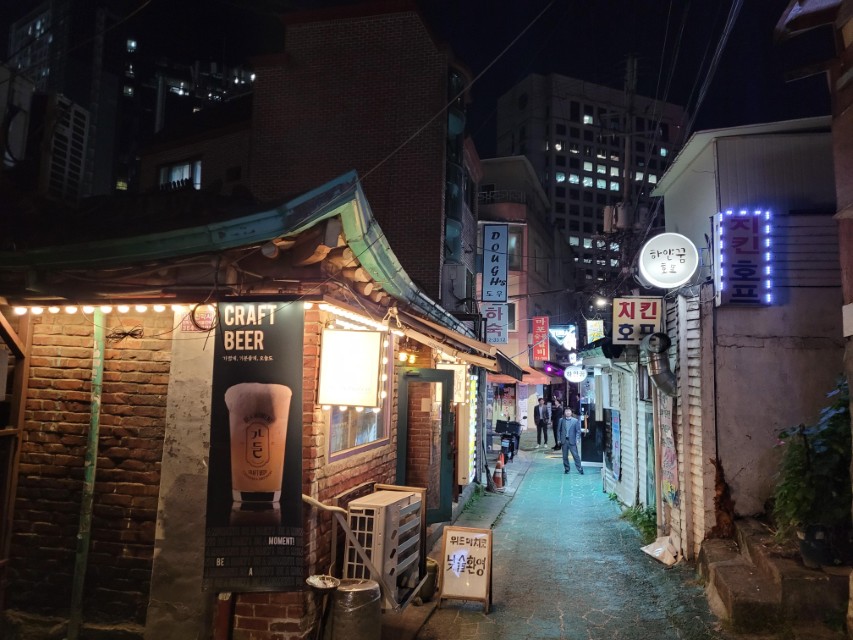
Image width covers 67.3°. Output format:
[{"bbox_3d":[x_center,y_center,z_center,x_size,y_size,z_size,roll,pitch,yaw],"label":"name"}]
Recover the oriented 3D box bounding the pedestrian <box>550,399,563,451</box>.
[{"bbox_3d":[4.504,3.627,22.200,0.420,1.730,0.500,4,-7,-17],"label":"pedestrian"}]

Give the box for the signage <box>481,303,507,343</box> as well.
[{"bbox_3d":[1.464,0.074,13.500,0.530,0.900,0.150,0,-6,12],"label":"signage"}]

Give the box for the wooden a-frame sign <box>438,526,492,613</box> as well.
[{"bbox_3d":[0.329,2.077,5.400,0.410,0.670,0.280,0,-7,11],"label":"wooden a-frame sign"}]

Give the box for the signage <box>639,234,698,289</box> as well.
[{"bbox_3d":[2.687,-0.657,7.100,0.620,0.620,0.150,1,-7,8],"label":"signage"}]

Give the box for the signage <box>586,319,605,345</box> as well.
[{"bbox_3d":[3.956,0.304,15.000,0.410,0.620,0.130,0,-7,10],"label":"signage"}]

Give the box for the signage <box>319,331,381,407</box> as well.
[{"bbox_3d":[-0.478,0.299,4.030,0.370,0.470,0.100,1,-6,7],"label":"signage"}]

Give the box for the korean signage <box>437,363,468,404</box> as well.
[{"bbox_3d":[0.366,0.899,9.100,0.440,0.560,0.160,0,-7,11],"label":"korean signage"}]

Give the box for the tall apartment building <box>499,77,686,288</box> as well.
[{"bbox_3d":[37.917,-15.137,148.111,38.100,70.800,20.900,4,-7,-23],"label":"tall apartment building"}]

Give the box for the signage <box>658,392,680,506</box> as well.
[{"bbox_3d":[2.806,1.484,7.400,0.030,1.260,0.720,1,-6,10],"label":"signage"}]

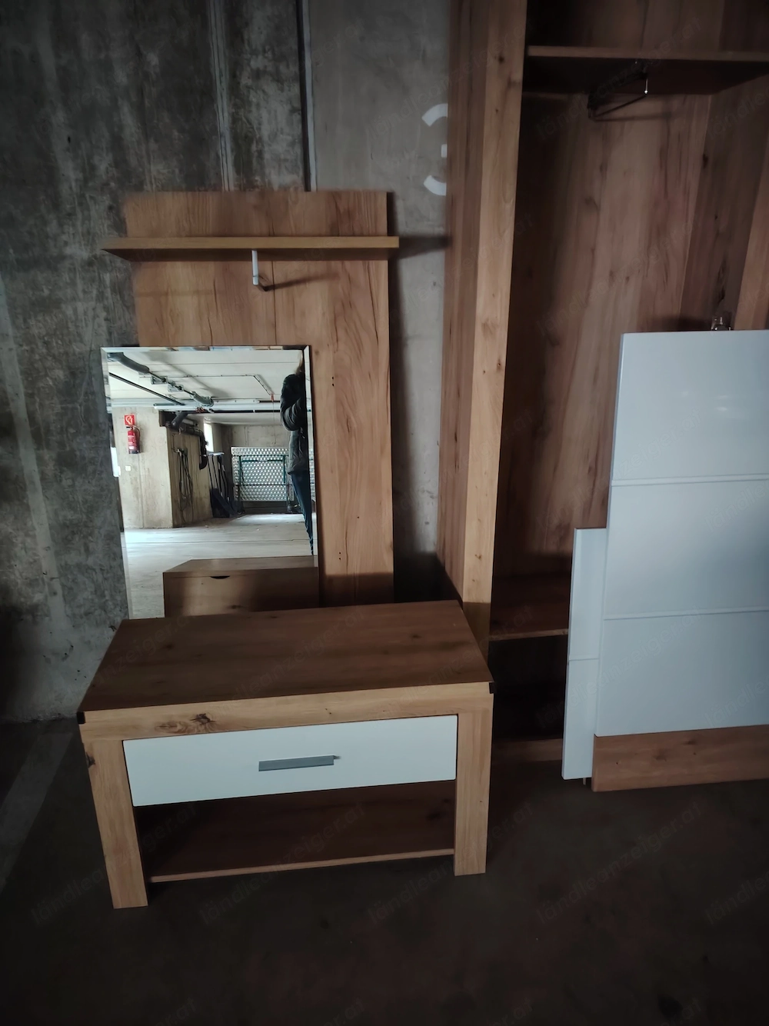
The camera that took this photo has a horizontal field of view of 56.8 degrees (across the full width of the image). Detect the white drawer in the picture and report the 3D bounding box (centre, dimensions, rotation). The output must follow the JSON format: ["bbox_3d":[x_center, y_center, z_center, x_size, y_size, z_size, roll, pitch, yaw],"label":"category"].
[{"bbox_3d":[-0.206,0.477,1.672,0.699,0.169,0.340,-3,20,-6],"label":"white drawer"}]

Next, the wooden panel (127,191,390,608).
[{"bbox_3d":[-0.308,-0.074,2.014,0.663,1.538,0.022,-3,15,-5],"label":"wooden panel"}]

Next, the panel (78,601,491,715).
[{"bbox_3d":[-0.210,0.330,1.651,0.850,0.033,0.382,-3,20,-6],"label":"panel"}]

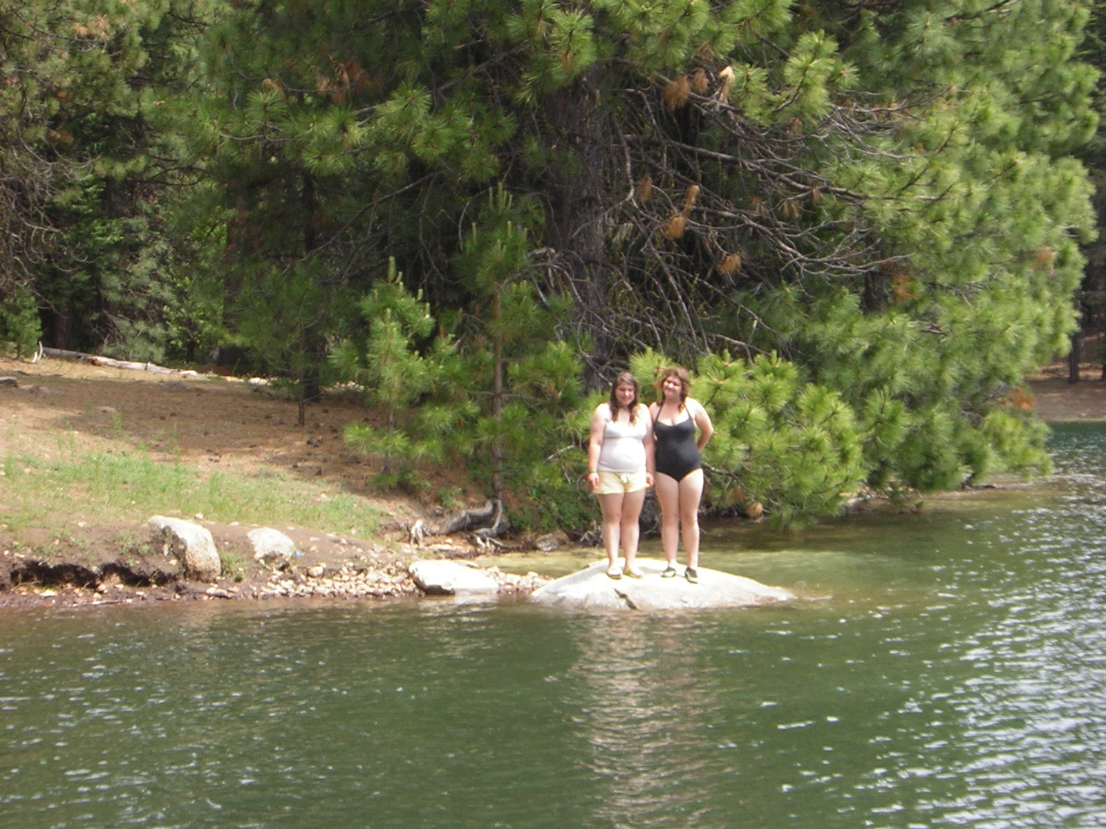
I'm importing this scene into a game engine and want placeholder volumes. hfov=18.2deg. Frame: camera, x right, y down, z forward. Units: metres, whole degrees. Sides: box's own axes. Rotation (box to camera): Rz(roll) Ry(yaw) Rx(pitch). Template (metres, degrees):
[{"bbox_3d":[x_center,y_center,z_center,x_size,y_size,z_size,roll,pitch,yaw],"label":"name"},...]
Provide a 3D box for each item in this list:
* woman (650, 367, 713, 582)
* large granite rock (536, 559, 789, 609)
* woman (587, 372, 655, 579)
[{"bbox_3d":[1.003,0.474,27.250,0.520,1.690,0.340,0,1,-2],"label":"woman"},{"bbox_3d":[0.868,1.350,27.400,2.110,0.430,1.650,0,1,0],"label":"large granite rock"},{"bbox_3d":[0.537,0.478,27.300,0.530,1.630,0.330,0,1,-5],"label":"woman"}]

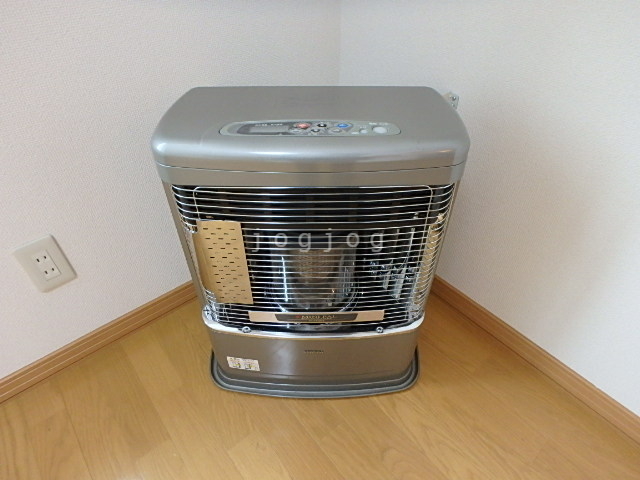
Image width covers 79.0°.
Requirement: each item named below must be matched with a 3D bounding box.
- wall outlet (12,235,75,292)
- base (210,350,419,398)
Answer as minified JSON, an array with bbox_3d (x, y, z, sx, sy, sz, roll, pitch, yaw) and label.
[{"bbox_3d":[-0.548,0.052,0.780,0.070,0.119,0.009,-29,49,-28],"label":"wall outlet"},{"bbox_3d":[-0.012,0.247,0.956,0.497,0.035,0.281,0,42,1],"label":"base"}]

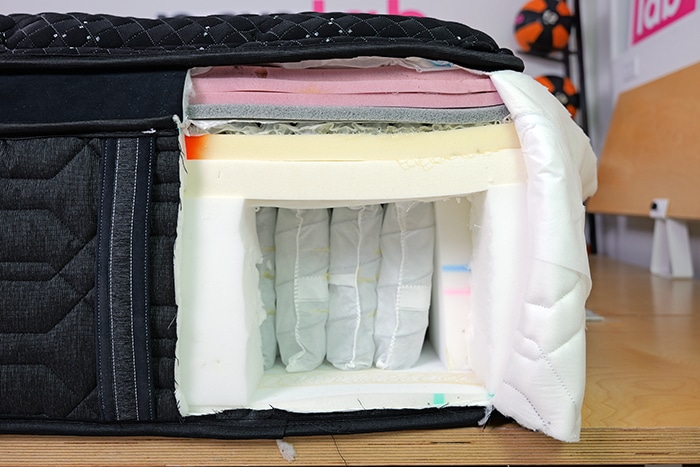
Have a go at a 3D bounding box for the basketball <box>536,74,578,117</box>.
[{"bbox_3d":[0.838,-0.544,2.050,0.237,0.237,0.237,1,3,22],"label":"basketball"}]

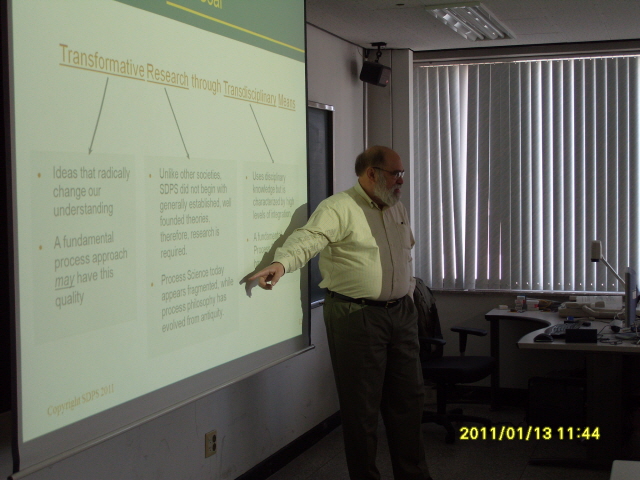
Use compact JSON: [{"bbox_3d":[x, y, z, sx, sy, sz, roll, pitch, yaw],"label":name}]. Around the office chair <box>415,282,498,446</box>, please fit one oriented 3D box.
[{"bbox_3d":[0.810,0.770,6.197,0.640,1.060,0.630,1,3,32],"label":"office chair"}]

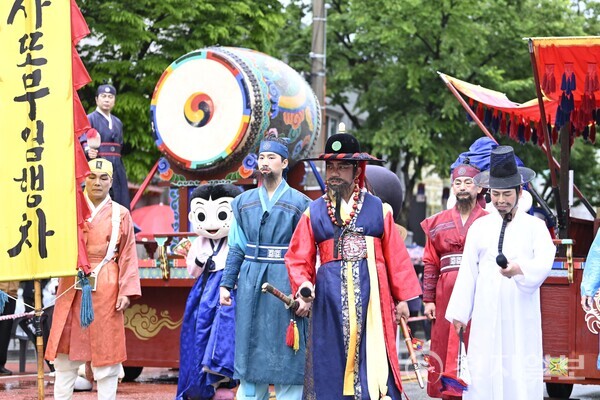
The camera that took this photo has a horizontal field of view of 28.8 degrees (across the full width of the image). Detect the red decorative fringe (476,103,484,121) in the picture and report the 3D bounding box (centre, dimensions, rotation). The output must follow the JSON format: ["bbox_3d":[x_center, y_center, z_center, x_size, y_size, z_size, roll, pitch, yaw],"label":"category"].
[{"bbox_3d":[1.439,-0.702,9.300,0.062,0.150,0.060,0,-1,0],"label":"red decorative fringe"}]

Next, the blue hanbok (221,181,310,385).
[{"bbox_3d":[-0.189,0.481,6.800,0.550,1.190,0.360,0,-1,9],"label":"blue hanbok"}]

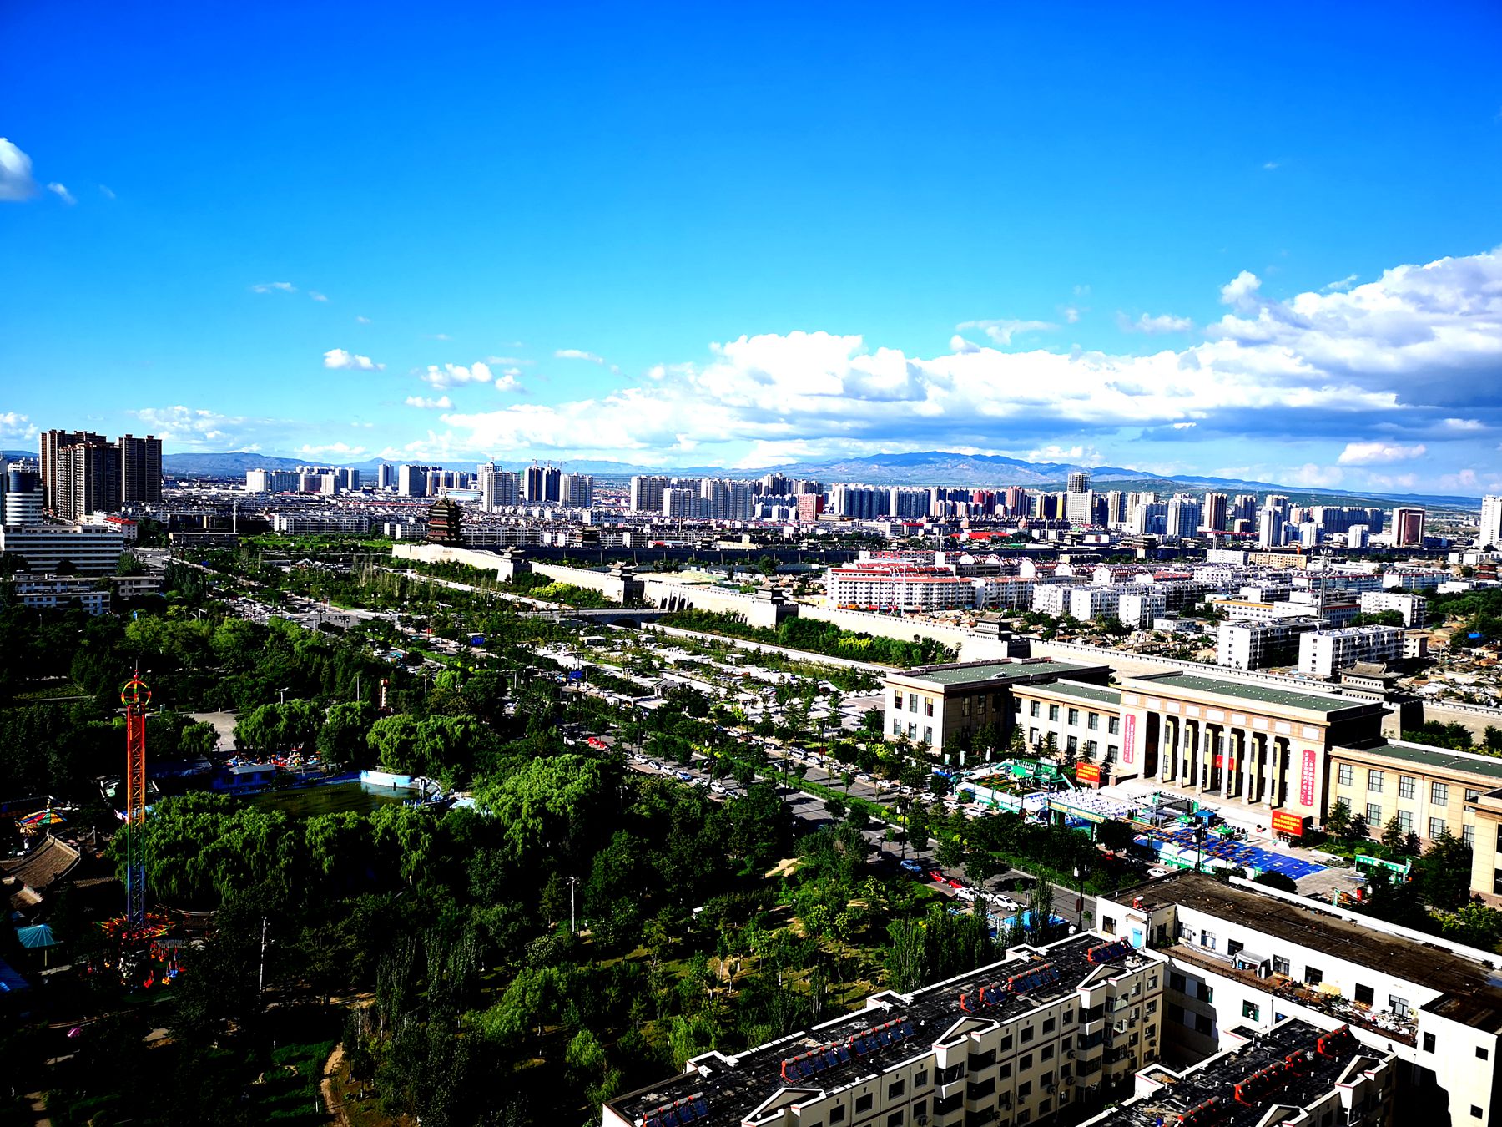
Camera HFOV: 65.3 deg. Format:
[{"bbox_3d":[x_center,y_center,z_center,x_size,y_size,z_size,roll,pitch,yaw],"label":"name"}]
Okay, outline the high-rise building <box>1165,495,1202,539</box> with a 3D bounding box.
[{"bbox_3d":[650.481,-62.026,1760.000,52.000,78.580,18.000,-1,5,-38],"label":"high-rise building"}]

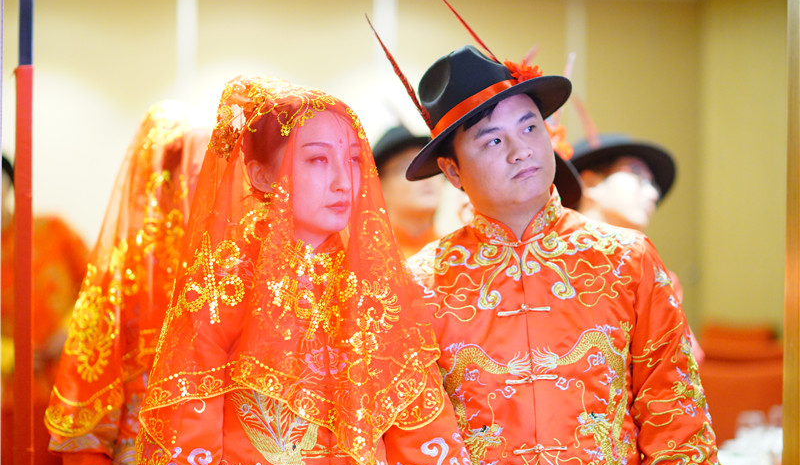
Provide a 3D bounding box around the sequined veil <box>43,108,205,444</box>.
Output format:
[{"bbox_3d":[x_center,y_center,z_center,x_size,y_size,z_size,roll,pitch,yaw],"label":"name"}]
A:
[{"bbox_3d":[-0.406,0.066,3.370,0.460,0.610,0.420,0,-1,-30],"label":"sequined veil"}]

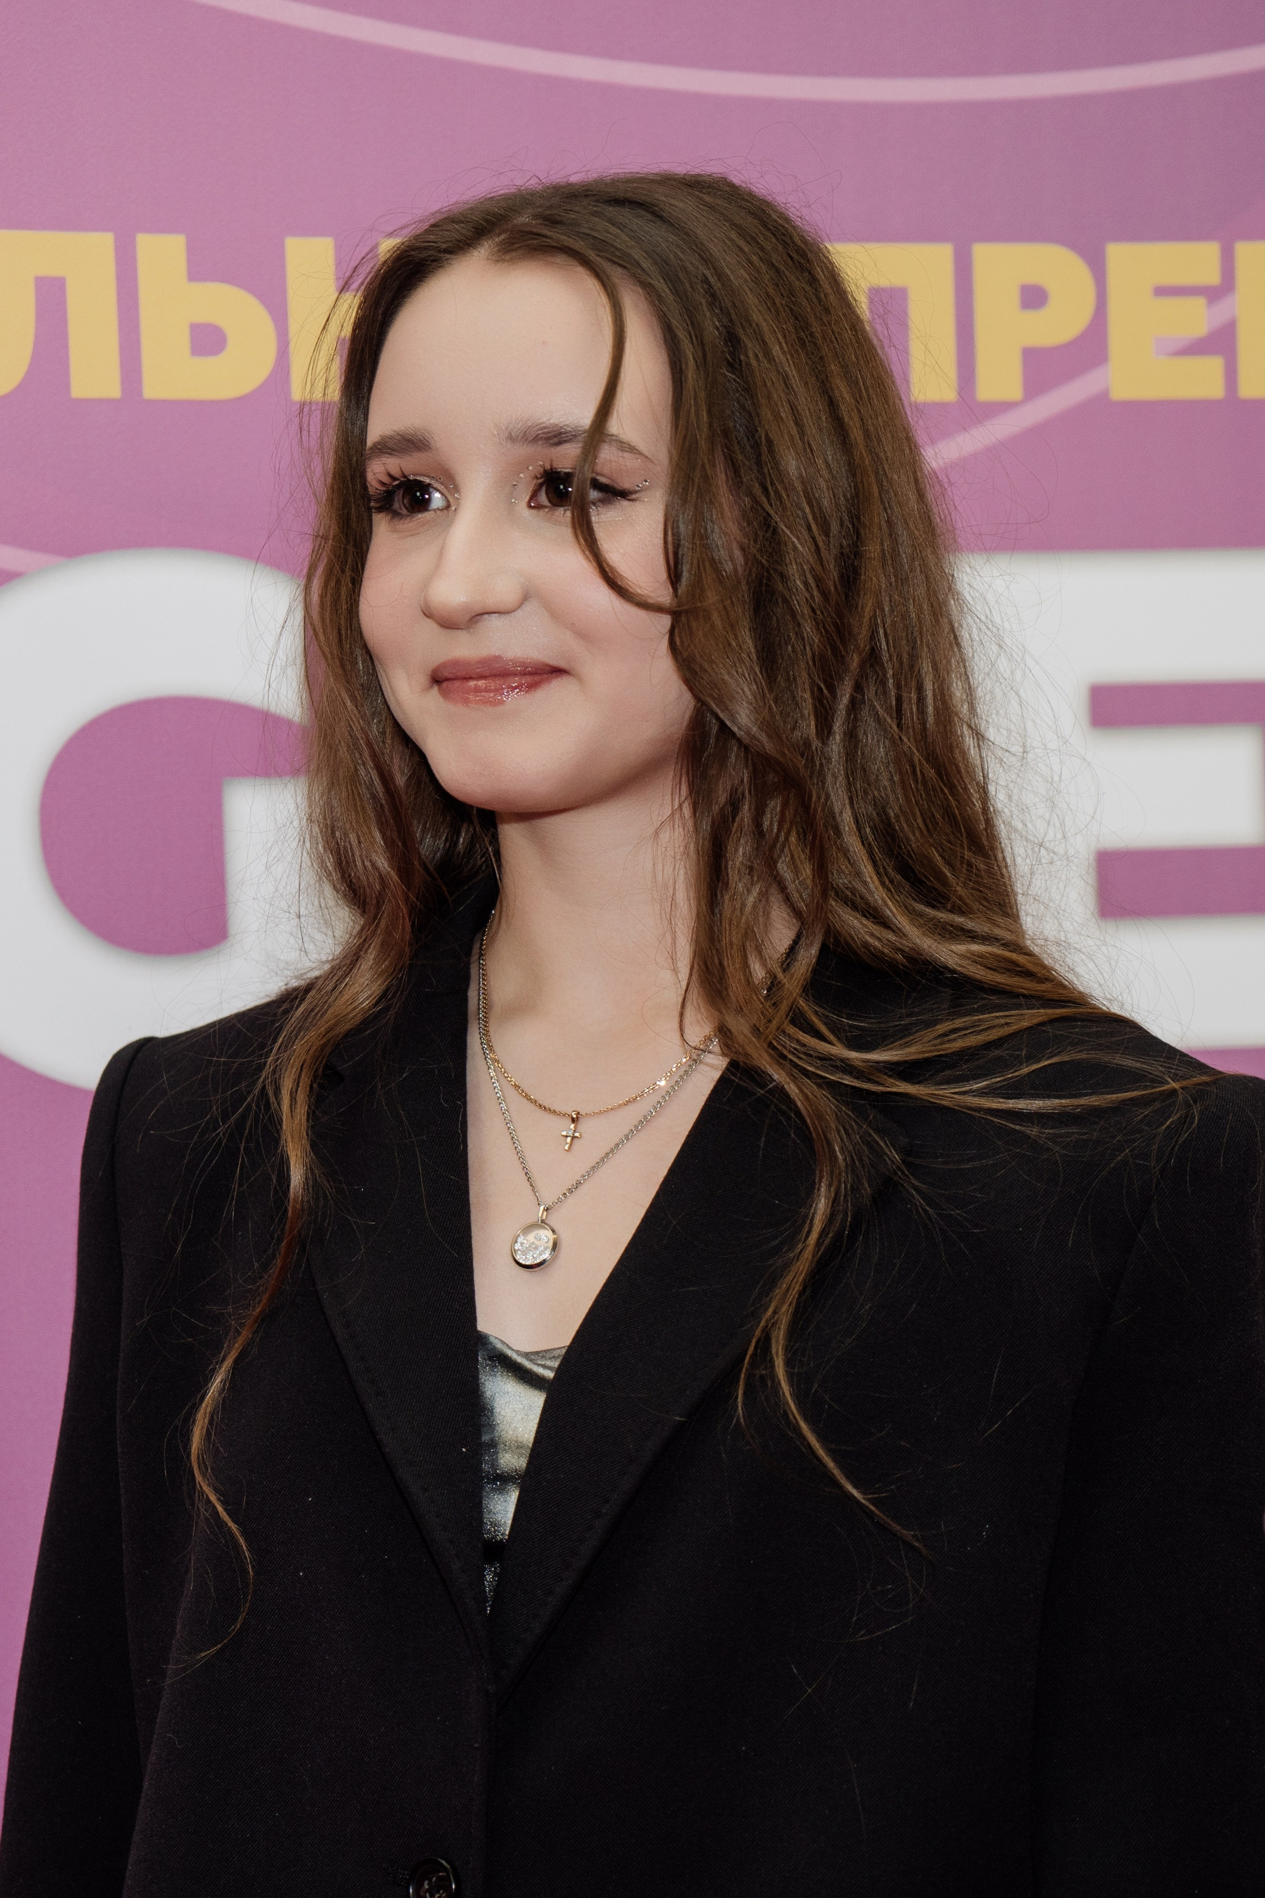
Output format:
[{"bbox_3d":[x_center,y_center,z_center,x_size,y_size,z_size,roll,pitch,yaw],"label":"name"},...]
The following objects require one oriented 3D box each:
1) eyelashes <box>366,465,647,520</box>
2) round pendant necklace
[{"bbox_3d":[-0.048,-0.166,1.245,0.097,0.018,0.025,0,3,27],"label":"eyelashes"},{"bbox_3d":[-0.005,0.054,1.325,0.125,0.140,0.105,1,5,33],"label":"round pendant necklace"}]

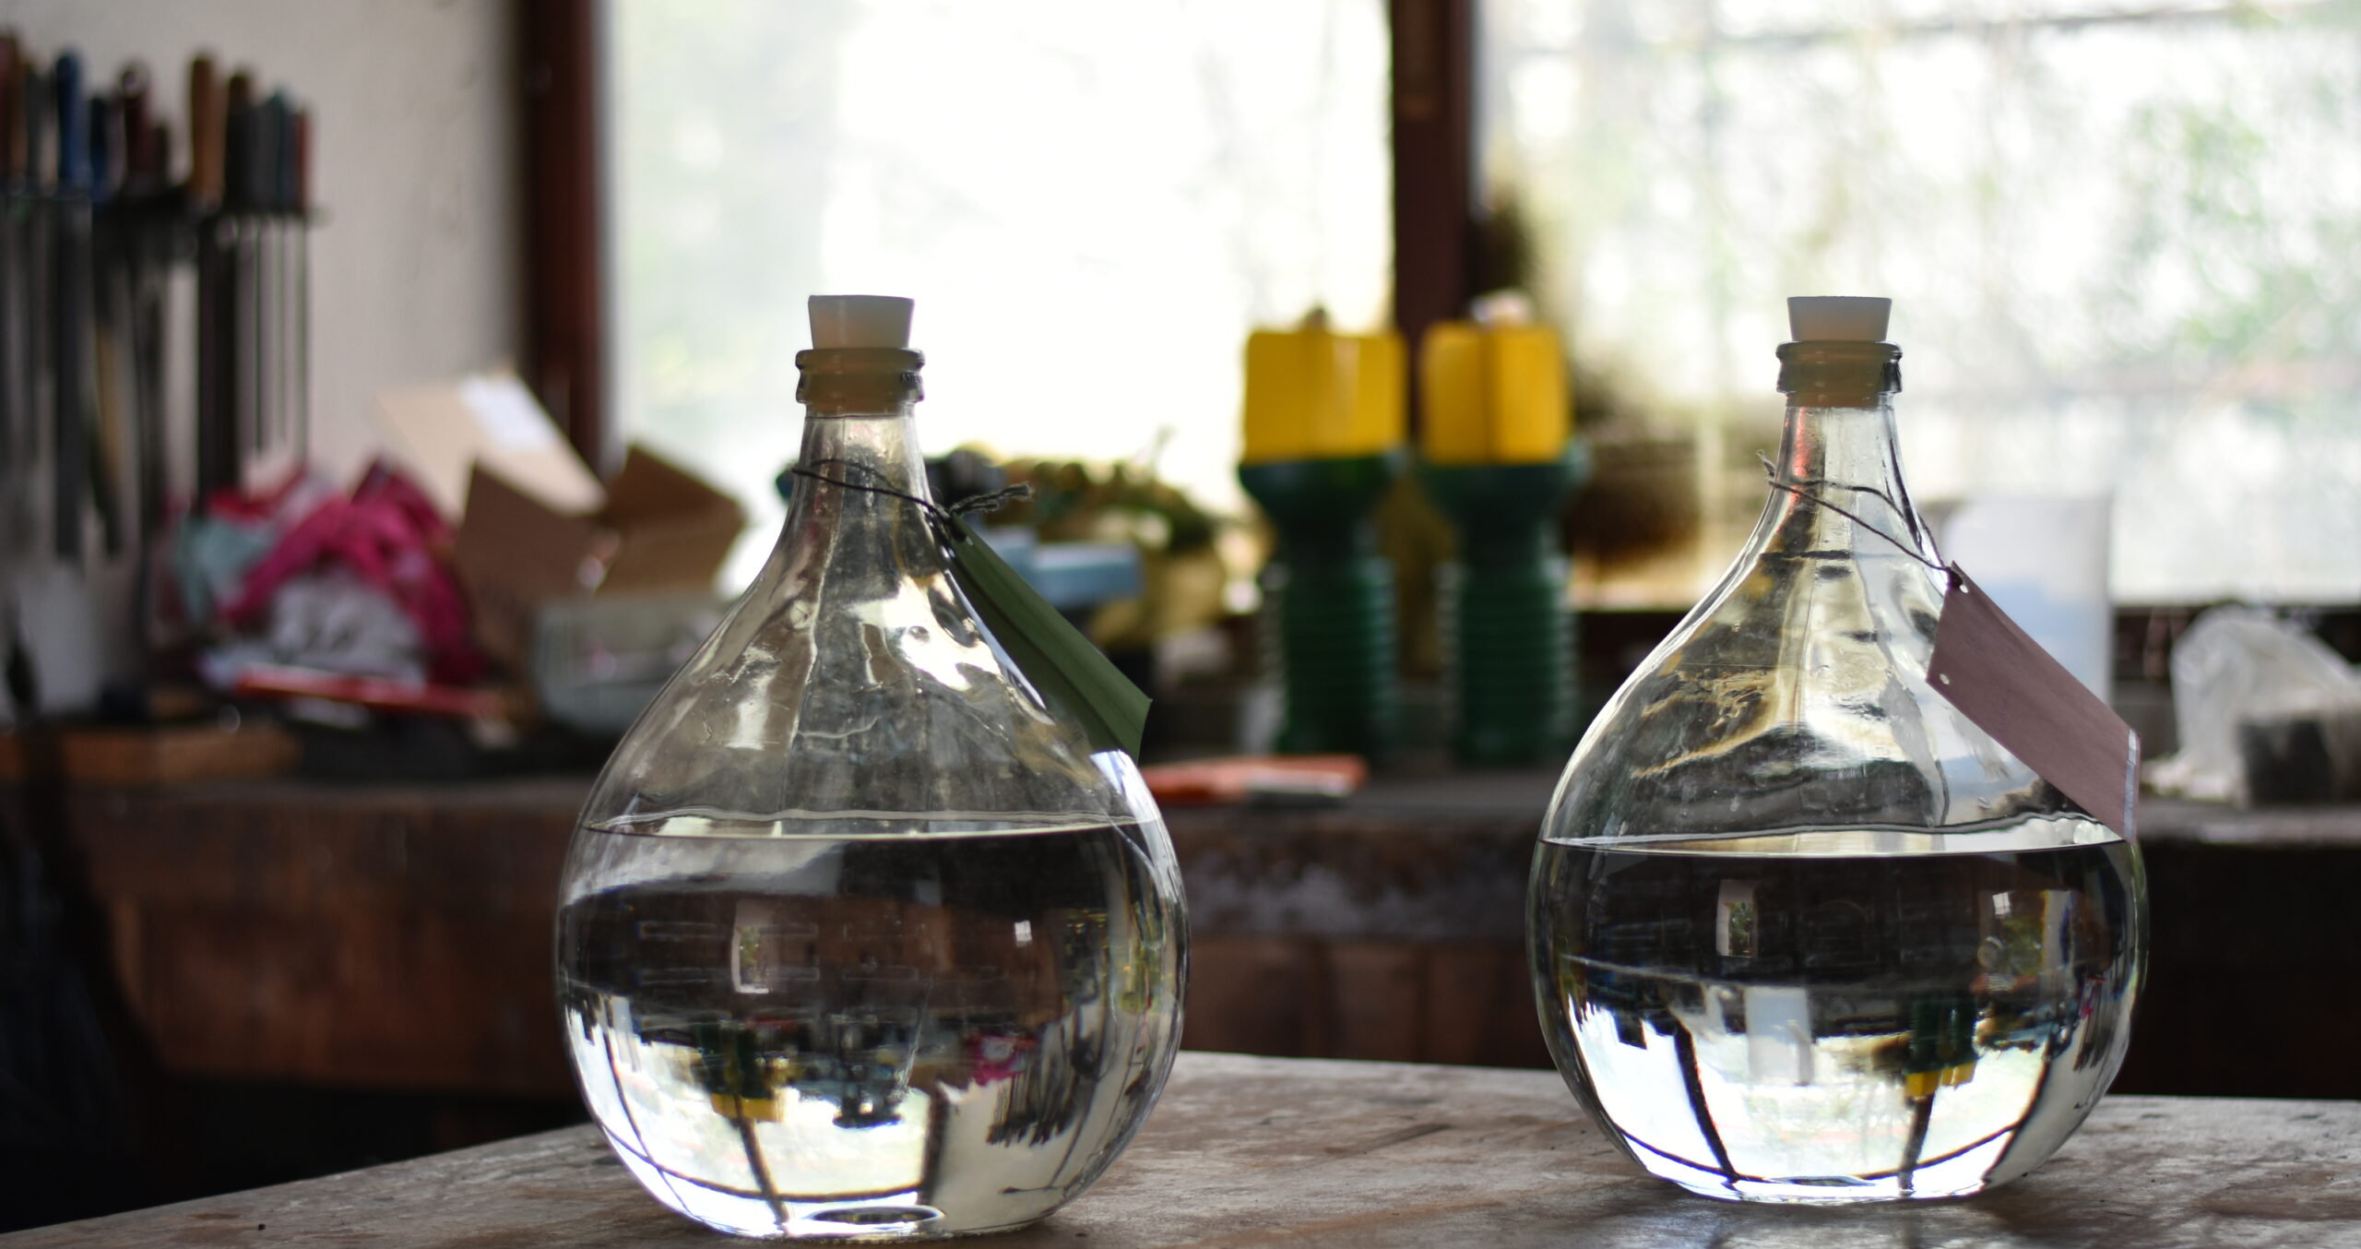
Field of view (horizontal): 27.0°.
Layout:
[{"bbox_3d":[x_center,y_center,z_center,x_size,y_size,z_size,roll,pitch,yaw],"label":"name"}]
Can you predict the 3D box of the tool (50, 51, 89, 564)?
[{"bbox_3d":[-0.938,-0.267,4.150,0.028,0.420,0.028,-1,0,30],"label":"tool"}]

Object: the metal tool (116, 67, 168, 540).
[{"bbox_3d":[-0.894,-0.277,4.230,0.030,0.405,0.034,-1,0,30],"label":"metal tool"}]

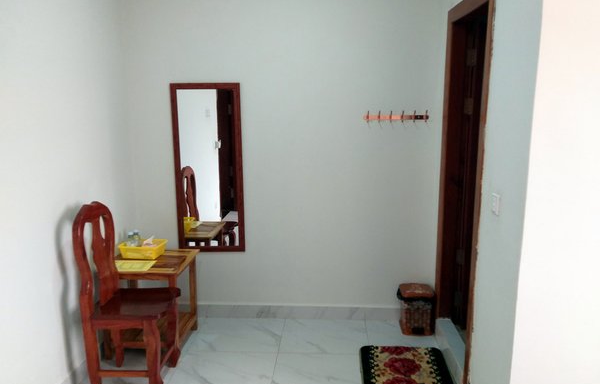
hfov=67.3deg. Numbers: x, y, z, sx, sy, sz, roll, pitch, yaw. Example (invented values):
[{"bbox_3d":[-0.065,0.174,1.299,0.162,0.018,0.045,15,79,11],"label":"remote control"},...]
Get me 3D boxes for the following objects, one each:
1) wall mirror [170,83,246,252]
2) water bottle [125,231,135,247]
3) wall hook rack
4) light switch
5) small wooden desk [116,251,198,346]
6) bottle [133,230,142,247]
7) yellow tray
[{"bbox_3d":[-0.639,-0.146,3.143,0.489,1.182,0.024,0,12,5],"label":"wall mirror"},{"bbox_3d":[-1.136,0.354,2.998,0.055,0.157,0.057,0,12,5],"label":"water bottle"},{"bbox_3d":[0.635,-0.490,2.960,0.427,0.082,0.041,0,12,5],"label":"wall hook rack"},{"bbox_3d":[0.818,0.049,1.887,0.012,0.085,0.086,0,12,4],"label":"light switch"},{"bbox_3d":[-0.986,0.737,3.011,0.538,0.587,0.465,0,12,5],"label":"small wooden desk"},{"bbox_3d":[-1.103,0.338,3.058,0.057,0.161,0.057,0,12,5],"label":"bottle"},{"bbox_3d":[-1.051,0.389,3.038,0.280,0.085,0.160,0,12,5],"label":"yellow tray"}]

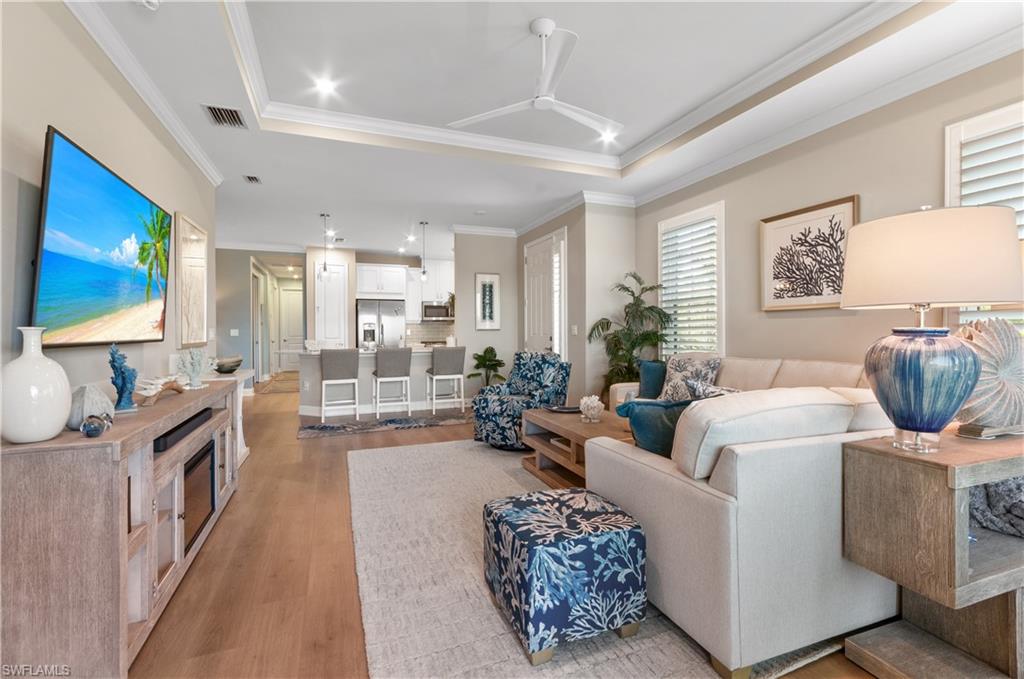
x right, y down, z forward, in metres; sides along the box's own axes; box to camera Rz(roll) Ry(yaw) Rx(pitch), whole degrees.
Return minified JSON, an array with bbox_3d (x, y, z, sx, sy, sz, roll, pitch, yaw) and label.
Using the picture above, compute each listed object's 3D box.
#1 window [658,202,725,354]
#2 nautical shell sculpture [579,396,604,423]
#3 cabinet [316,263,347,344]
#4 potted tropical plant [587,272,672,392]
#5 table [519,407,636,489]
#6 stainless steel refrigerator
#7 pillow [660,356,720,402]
[{"bbox_3d":[1.904,-0.473,4.579,0.080,1.763,0.903,0,1,-23],"label":"window"},{"bbox_3d":[0.609,0.525,3.280,0.170,0.190,0.150,0,1,-23],"label":"nautical shell sculpture"},{"bbox_3d":[-3.587,-0.222,8.525,0.560,2.500,0.350,0,1,-23],"label":"cabinet"},{"bbox_3d":[1.431,0.176,5.321,0.880,1.900,0.780,-1,1,-23],"label":"potted tropical plant"},{"bbox_3d":[0.617,0.853,3.265,0.700,0.470,1.200,0,1,-21],"label":"table"},{"bbox_3d":[-2.687,0.155,8.751,0.910,1.780,0.750,0,1,-23],"label":"stainless steel refrigerator"},{"bbox_3d":[1.792,0.404,4.300,0.510,0.480,0.160,0,-16,30],"label":"pillow"}]

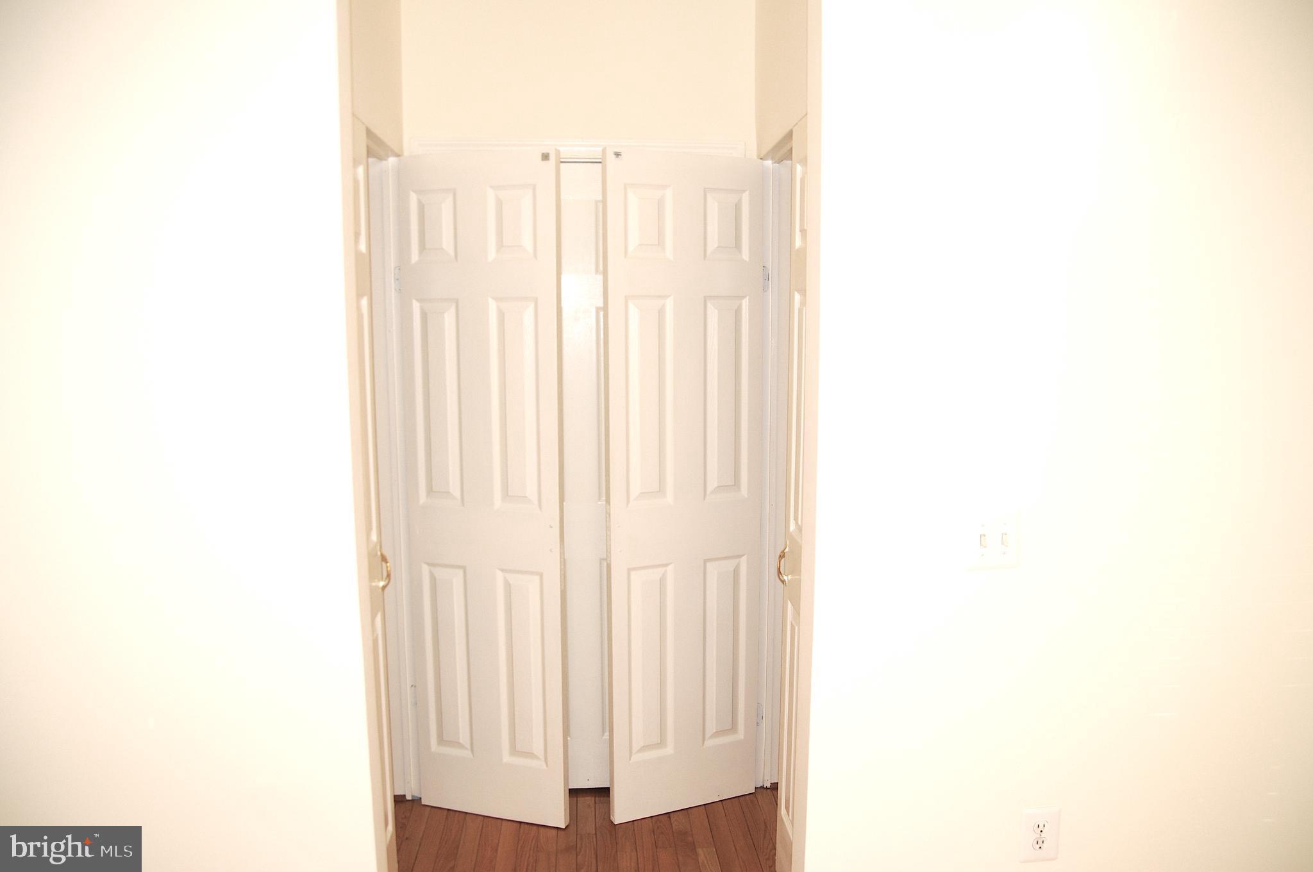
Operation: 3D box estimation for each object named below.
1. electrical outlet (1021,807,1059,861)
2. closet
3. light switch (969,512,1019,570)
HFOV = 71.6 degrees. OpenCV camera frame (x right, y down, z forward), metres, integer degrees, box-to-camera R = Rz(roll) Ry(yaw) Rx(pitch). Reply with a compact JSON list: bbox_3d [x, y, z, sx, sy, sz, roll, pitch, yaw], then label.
[{"bbox_3d":[0.818,0.851,1.932,0.074,0.118,0.010,-1,7,-3],"label":"electrical outlet"},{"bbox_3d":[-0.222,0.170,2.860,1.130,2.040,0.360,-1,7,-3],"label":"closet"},{"bbox_3d":[0.689,0.215,1.851,0.108,0.117,0.014,-1,7,-3],"label":"light switch"}]

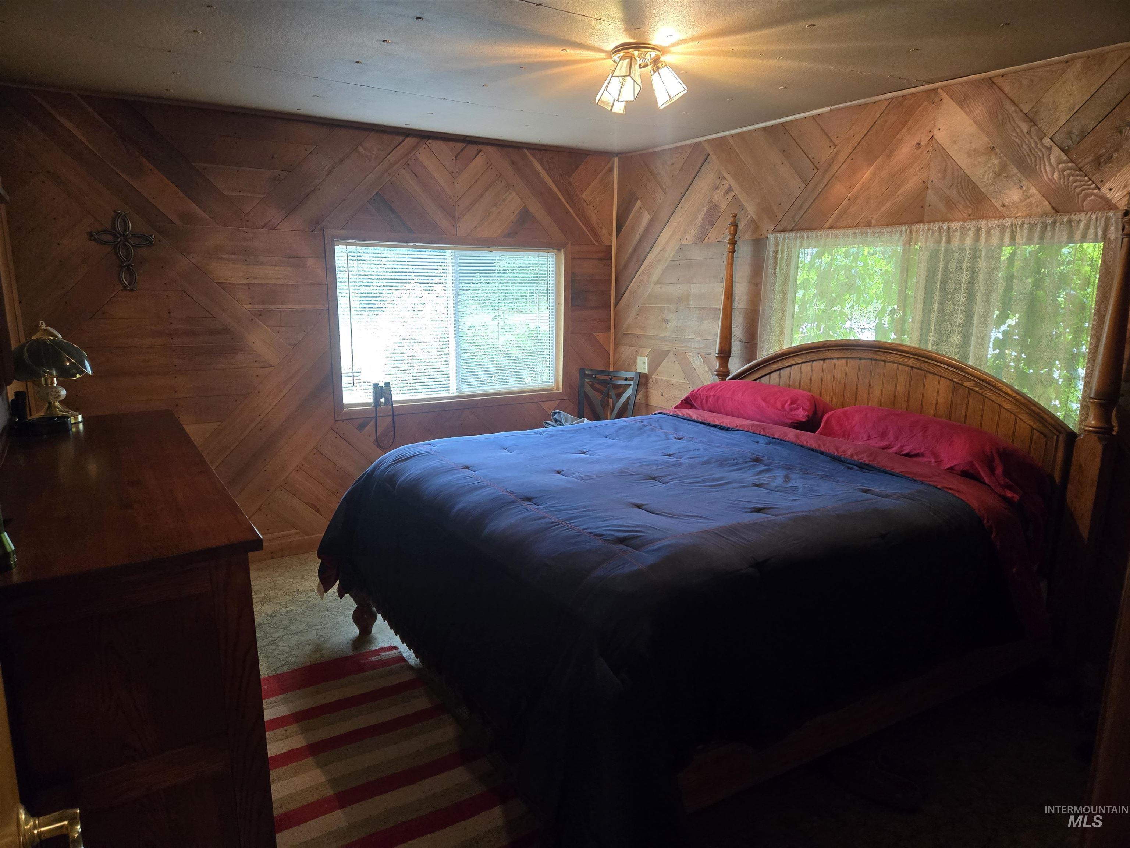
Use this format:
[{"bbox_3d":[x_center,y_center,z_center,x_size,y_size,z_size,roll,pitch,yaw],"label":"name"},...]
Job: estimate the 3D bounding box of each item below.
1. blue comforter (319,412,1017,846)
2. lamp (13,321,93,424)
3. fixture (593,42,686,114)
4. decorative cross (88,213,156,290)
[{"bbox_3d":[0.310,0.512,2.954,1.960,0.660,2.180,-6,13,-31],"label":"blue comforter"},{"bbox_3d":[-1.892,-0.190,2.754,0.300,0.364,0.300,-6,13,-31],"label":"lamp"},{"bbox_3d":[0.257,-1.287,2.825,0.350,0.205,0.335,-6,13,-31],"label":"fixture"},{"bbox_3d":[-2.184,-0.854,3.709,0.275,0.390,0.030,-6,13,-31],"label":"decorative cross"}]

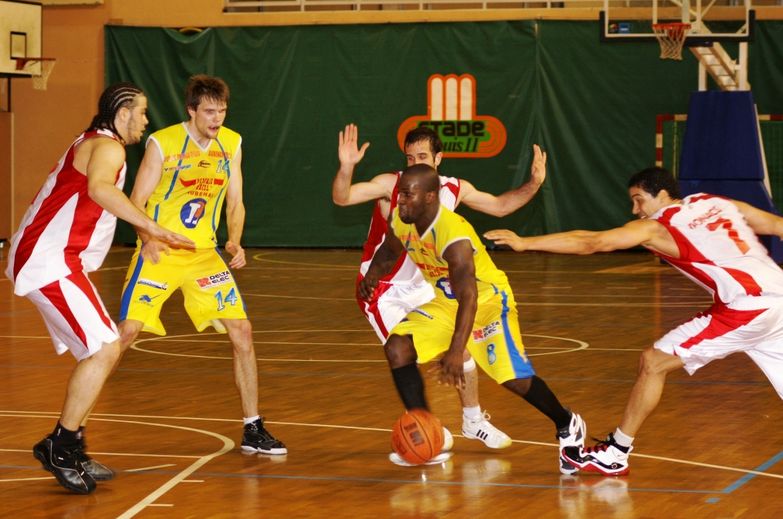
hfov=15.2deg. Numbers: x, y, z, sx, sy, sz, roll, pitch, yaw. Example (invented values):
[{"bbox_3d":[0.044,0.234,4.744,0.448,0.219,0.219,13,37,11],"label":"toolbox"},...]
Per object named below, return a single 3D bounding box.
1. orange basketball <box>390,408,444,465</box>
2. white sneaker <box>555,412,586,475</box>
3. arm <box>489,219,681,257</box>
[{"bbox_3d":[0.120,0.814,13.420,0.243,0.243,0.243,0,2,0],"label":"orange basketball"},{"bbox_3d":[0.852,0.871,13.870,0.110,0.295,0.135,-20,-50,35],"label":"white sneaker"},{"bbox_3d":[0.878,-0.102,13.620,0.880,0.170,0.140,0,2,0],"label":"arm"}]

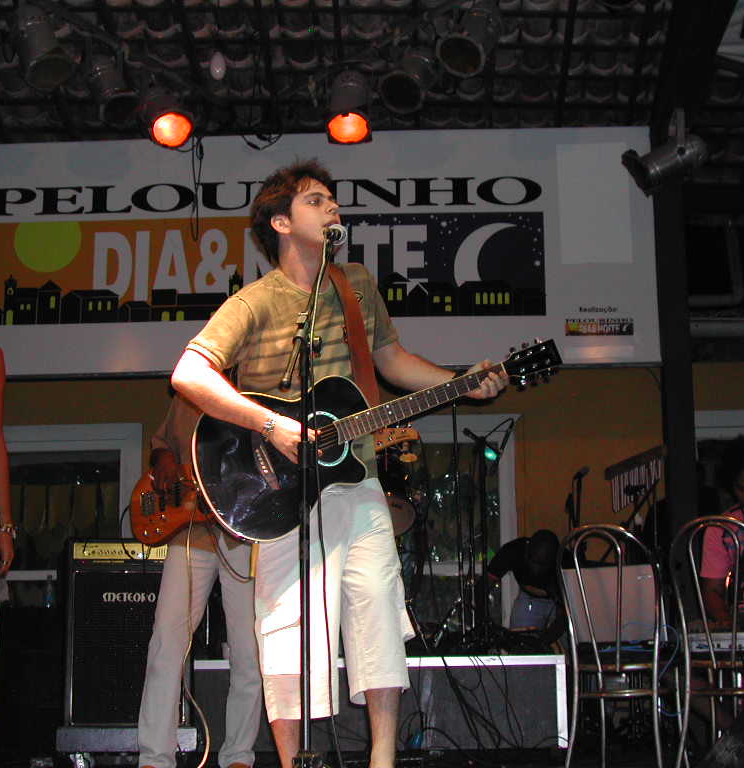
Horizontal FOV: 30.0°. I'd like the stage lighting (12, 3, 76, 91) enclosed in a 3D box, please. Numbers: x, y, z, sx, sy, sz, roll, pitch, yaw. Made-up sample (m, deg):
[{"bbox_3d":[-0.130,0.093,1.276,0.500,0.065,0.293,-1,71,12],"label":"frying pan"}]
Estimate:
[{"bbox_3d":[-1.519,-1.566,6.450,0.250,0.350,0.240,-34,-26,27],"label":"stage lighting"}]

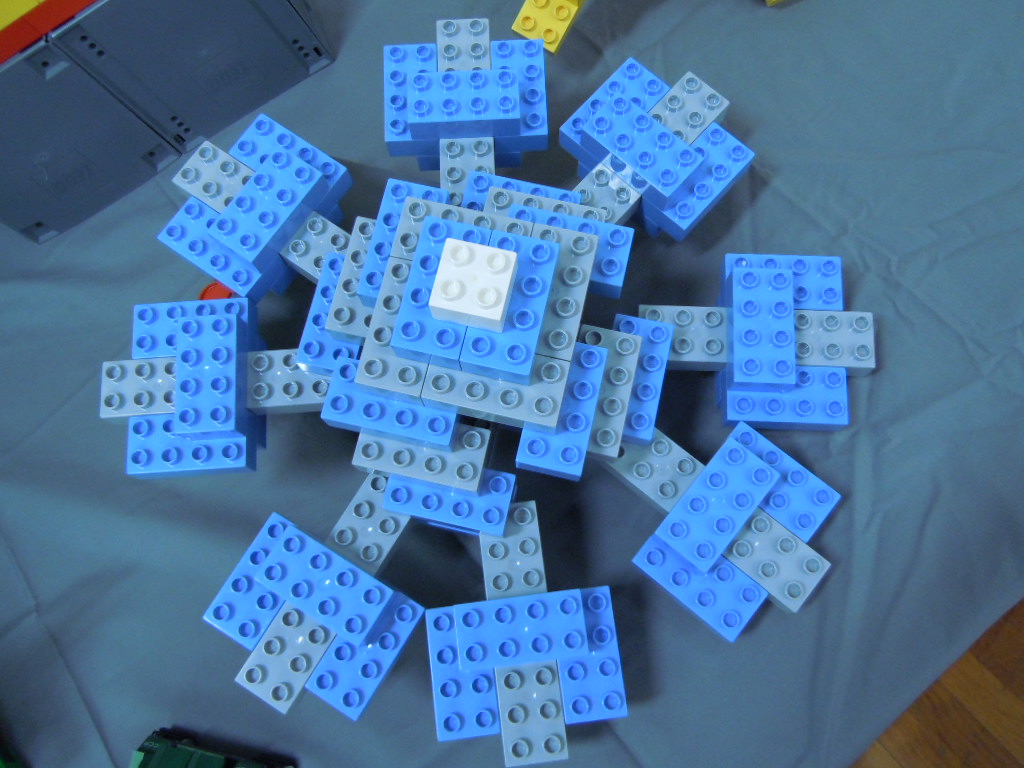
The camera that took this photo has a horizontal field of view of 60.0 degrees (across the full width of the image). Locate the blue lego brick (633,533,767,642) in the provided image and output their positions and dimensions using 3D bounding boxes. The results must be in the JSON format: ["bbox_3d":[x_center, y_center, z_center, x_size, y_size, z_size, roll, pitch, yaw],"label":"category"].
[{"bbox_3d":[0.098,0.102,0.466,0.064,0.022,0.032,38,80,10],"label":"blue lego brick"}]

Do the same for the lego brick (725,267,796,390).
[{"bbox_3d":[0.133,-0.029,0.475,0.032,0.024,0.064,2,76,2],"label":"lego brick"}]

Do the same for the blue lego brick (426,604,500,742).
[{"bbox_3d":[-0.024,0.146,0.455,0.032,0.023,0.064,-7,76,-1],"label":"blue lego brick"}]

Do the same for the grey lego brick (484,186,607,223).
[{"bbox_3d":[0.016,-0.081,0.476,0.064,0.023,0.032,12,76,5],"label":"grey lego brick"}]

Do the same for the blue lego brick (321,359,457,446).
[{"bbox_3d":[-0.056,0.010,0.431,0.064,0.023,0.032,12,76,4],"label":"blue lego brick"}]

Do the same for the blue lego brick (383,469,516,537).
[{"bbox_3d":[-0.032,0.056,0.462,0.064,0.022,0.032,12,76,5],"label":"blue lego brick"}]

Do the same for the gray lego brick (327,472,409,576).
[{"bbox_3d":[-0.076,0.080,0.473,0.032,0.023,0.064,30,78,8],"label":"gray lego brick"}]

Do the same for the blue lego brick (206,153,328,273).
[{"bbox_3d":[-0.137,-0.099,0.502,0.032,0.023,0.064,34,79,9],"label":"blue lego brick"}]

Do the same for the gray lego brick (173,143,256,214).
[{"bbox_3d":[-0.161,-0.111,0.519,0.064,0.024,0.032,34,79,8],"label":"gray lego brick"}]

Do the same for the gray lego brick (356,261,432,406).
[{"bbox_3d":[-0.050,-0.025,0.424,0.032,0.023,0.064,12,76,5],"label":"gray lego brick"}]

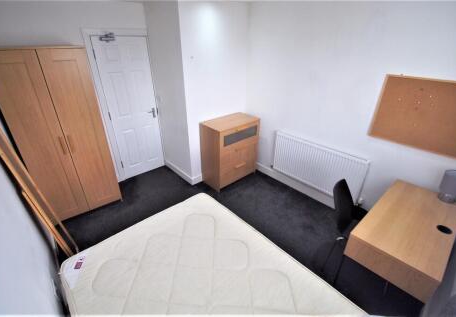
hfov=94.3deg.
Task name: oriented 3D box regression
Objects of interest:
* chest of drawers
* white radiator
[{"bbox_3d":[0.030,-0.123,3.310,0.800,0.955,0.420,-22,36,-38],"label":"chest of drawers"},{"bbox_3d":[1.143,0.086,2.832,0.095,0.580,1.176,-22,36,-38],"label":"white radiator"}]

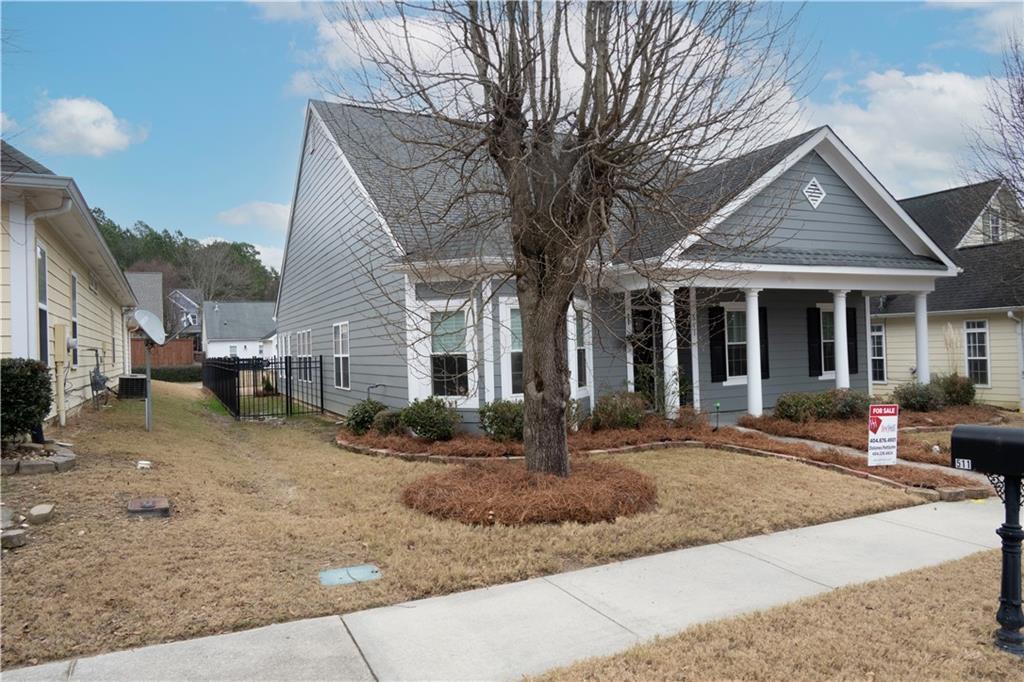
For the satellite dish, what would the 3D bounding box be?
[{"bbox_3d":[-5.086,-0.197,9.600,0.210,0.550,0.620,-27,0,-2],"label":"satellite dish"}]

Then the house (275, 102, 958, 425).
[{"bbox_3d":[0.064,-2.498,20.243,11.700,8.450,19.050,-1,-1,-26],"label":"house"}]

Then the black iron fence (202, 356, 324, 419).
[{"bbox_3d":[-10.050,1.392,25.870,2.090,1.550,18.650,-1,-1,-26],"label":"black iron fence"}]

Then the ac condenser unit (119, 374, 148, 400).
[{"bbox_3d":[-9.754,1.163,17.619,0.620,0.640,0.620,-1,-1,-26],"label":"ac condenser unit"}]

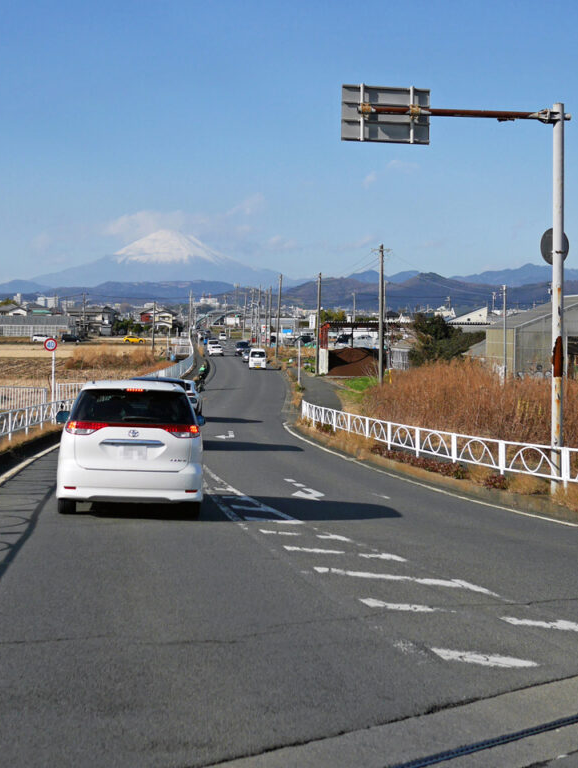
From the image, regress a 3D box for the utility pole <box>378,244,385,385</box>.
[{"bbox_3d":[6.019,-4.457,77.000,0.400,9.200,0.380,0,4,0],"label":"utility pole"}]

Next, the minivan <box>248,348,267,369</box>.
[{"bbox_3d":[-2.800,-2.370,107.300,1.500,1.900,3.500,0,4,-3],"label":"minivan"}]

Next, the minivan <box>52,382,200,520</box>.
[{"bbox_3d":[-2.190,0.820,16.700,1.830,1.760,4.800,1,1,-7],"label":"minivan"}]

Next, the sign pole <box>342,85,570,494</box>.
[{"bbox_3d":[2.680,-1.400,18.800,3.850,6.350,0.500,-1,4,-15],"label":"sign pole"}]

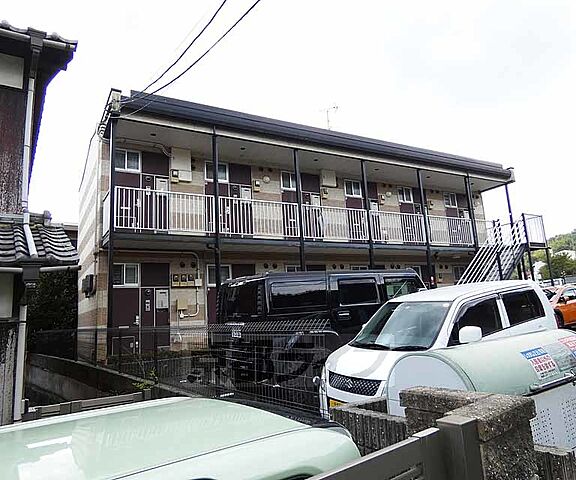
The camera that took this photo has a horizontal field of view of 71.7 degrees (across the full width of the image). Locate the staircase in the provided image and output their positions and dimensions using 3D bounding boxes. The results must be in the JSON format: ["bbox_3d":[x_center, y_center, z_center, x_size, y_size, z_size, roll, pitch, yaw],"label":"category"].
[{"bbox_3d":[7.498,1.232,15.097,4.263,4.496,1.299,2,-11,-29],"label":"staircase"}]

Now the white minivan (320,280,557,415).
[{"bbox_3d":[2.062,1.477,5.192,3.400,1.650,1.500,0,-10,-33],"label":"white minivan"}]

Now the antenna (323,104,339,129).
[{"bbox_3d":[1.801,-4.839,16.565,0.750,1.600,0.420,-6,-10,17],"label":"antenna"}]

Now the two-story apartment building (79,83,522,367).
[{"bbox_3d":[0.872,0.641,16.949,16.632,7.155,8.775,2,-11,-30],"label":"two-story apartment building"}]

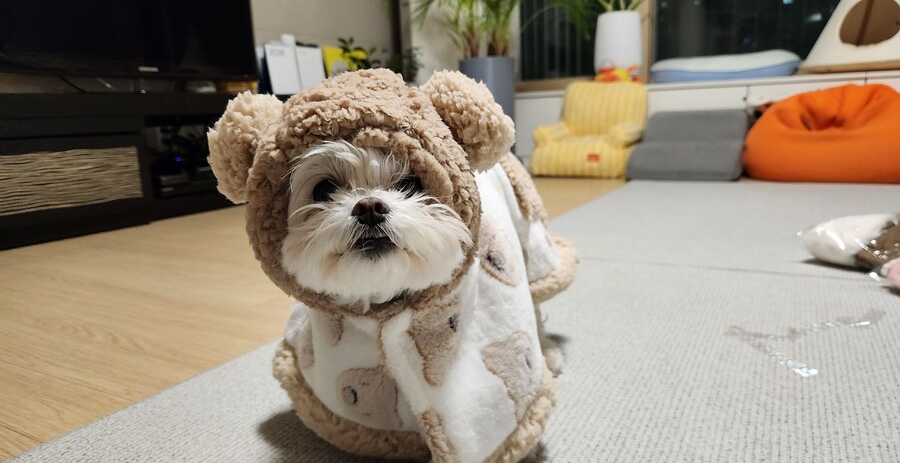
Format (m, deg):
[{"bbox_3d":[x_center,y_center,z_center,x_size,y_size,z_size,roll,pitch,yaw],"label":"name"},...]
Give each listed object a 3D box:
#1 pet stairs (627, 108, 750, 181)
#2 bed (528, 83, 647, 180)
[{"bbox_3d":[1.139,-0.414,2.826,0.460,0.287,0.530,3,12,30],"label":"pet stairs"},{"bbox_3d":[0.732,-0.537,3.127,0.525,0.460,0.470,5,13,36],"label":"bed"}]

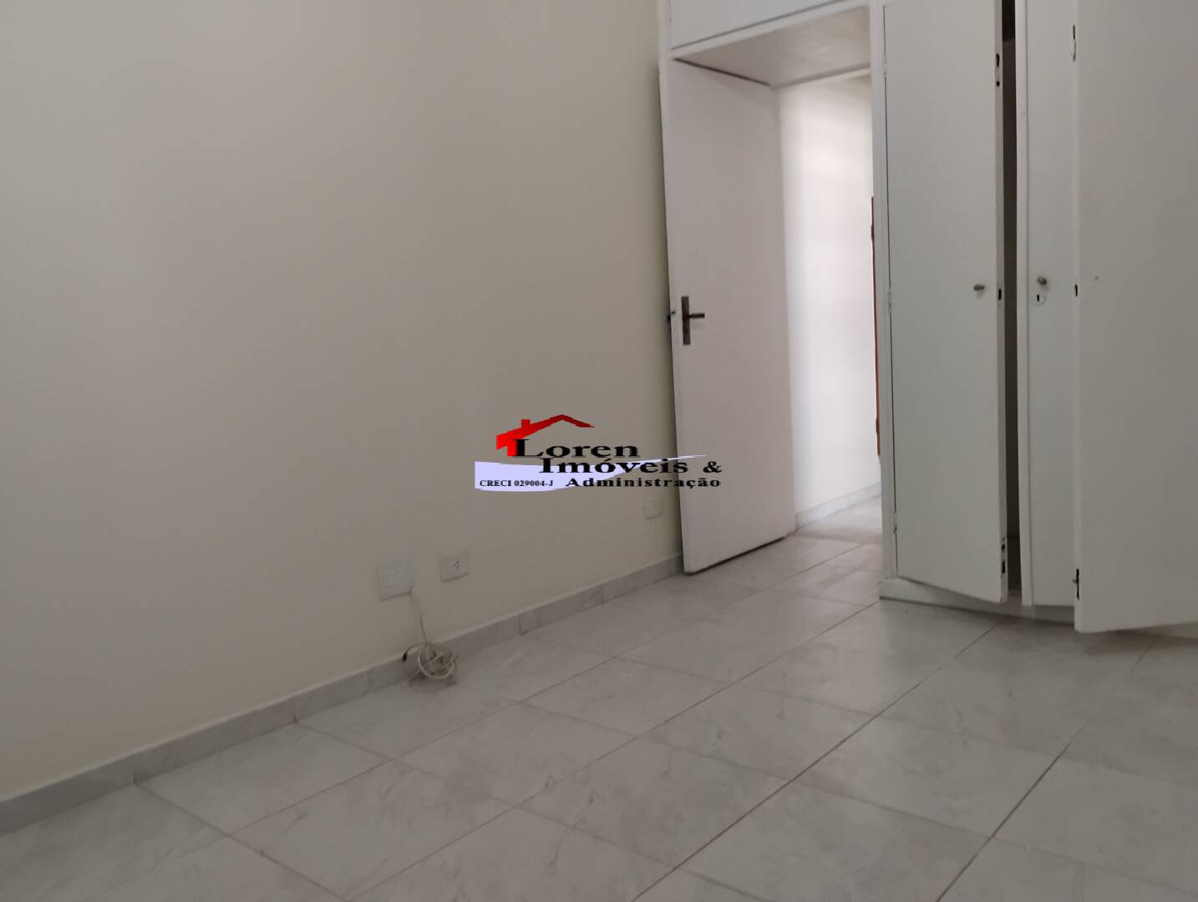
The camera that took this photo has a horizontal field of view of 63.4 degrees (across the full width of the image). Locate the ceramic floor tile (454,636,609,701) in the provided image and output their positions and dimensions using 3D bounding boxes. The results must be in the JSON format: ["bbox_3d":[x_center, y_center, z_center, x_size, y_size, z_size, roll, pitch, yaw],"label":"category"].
[{"bbox_3d":[-0.250,0.688,3.085,0.445,0.012,0.445,3,9,40],"label":"ceramic floor tile"}]

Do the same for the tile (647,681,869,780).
[{"bbox_3d":[0.423,0.727,2.549,0.450,0.010,0.450,2,9,41],"label":"tile"}]

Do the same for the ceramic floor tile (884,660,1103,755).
[{"bbox_3d":[1.057,0.679,2.587,0.450,0.010,0.450,2,9,41],"label":"ceramic floor tile"}]

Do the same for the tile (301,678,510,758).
[{"bbox_3d":[-0.538,0.745,2.749,0.445,0.012,0.445,3,9,40],"label":"tile"}]

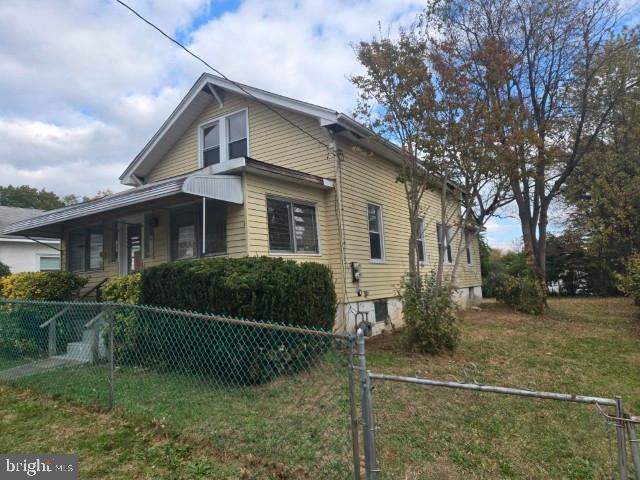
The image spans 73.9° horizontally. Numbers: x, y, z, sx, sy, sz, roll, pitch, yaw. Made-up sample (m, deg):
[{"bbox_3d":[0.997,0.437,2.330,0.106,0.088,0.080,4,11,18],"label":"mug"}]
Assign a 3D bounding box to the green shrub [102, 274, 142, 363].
[{"bbox_3d":[-3.288,1.303,7.150,0.900,1.380,0.900,-7,-7,33],"label":"green shrub"}]

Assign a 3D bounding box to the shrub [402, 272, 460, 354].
[{"bbox_3d":[1.783,1.110,6.800,0.900,1.240,0.900,-7,-7,33],"label":"shrub"}]

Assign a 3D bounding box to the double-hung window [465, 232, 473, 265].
[{"bbox_3d":[6.793,0.380,19.573,0.120,1.600,1.050,-7,-7,33],"label":"double-hung window"}]

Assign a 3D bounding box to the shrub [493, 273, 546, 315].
[{"bbox_3d":[5.941,1.541,12.600,1.500,1.150,1.500,-7,-7,33],"label":"shrub"}]

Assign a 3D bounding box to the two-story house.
[{"bbox_3d":[0.016,-0.755,16.062,8.200,7.050,17.900,-7,-7,33],"label":"two-story house"}]

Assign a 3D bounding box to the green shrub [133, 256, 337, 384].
[{"bbox_3d":[-1.189,1.073,6.547,2.450,1.520,2.350,-7,-7,33],"label":"green shrub"}]

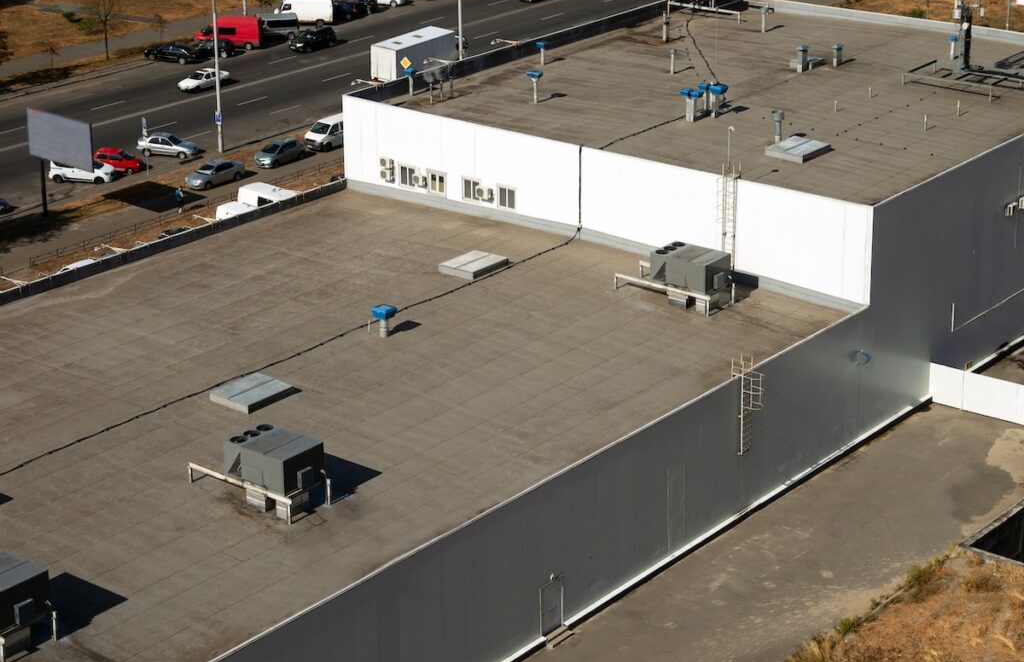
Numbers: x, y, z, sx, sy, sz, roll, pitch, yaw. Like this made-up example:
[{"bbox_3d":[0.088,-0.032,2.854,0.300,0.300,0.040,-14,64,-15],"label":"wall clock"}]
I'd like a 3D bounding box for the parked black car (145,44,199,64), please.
[{"bbox_3d":[-27.978,-22.956,175.460,4.250,1.410,1.720,7,22,18],"label":"parked black car"}]

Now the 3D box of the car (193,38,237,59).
[{"bbox_3d":[-25.031,-23.614,177.039,3.950,1.450,1.680,1,21,5],"label":"car"}]

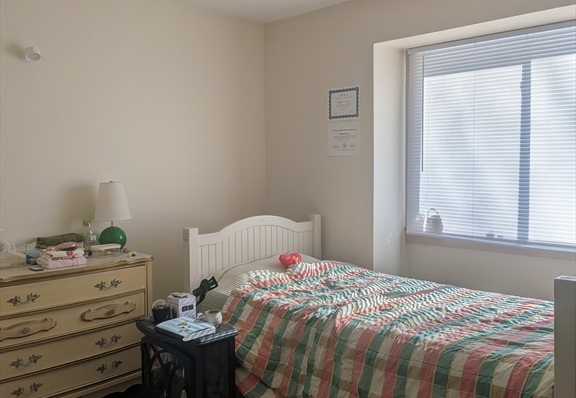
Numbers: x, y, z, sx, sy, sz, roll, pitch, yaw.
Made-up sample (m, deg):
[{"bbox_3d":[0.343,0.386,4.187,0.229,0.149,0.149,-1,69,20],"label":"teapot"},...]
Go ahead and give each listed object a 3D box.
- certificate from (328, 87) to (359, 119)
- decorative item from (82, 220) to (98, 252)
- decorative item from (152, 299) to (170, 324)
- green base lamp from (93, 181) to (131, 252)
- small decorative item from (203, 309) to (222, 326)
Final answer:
[{"bbox_3d":[0.366,-0.623,3.479,0.260,0.205,0.015,3,6,44],"label":"certificate"},{"bbox_3d":[-1.093,0.208,2.942,0.085,0.178,0.085,-1,4,0],"label":"decorative item"},{"bbox_3d":[-0.638,0.564,2.681,0.090,0.105,0.090,-1,4,0],"label":"decorative item"},{"bbox_3d":[-0.983,0.101,2.976,0.212,0.387,0.212,-1,4,0],"label":"green base lamp"},{"bbox_3d":[-0.371,0.586,2.628,0.092,0.062,0.082,1,4,17],"label":"small decorative item"}]

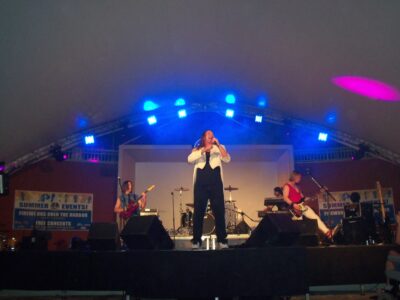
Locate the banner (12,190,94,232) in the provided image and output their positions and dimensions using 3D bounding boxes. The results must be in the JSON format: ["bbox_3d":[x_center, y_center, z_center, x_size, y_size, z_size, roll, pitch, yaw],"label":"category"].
[{"bbox_3d":[-4.561,1.893,12.192,2.320,1.200,0.030,3,-14,-11],"label":"banner"}]

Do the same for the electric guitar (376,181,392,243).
[{"bbox_3d":[3.211,1.070,6.837,0.300,1.060,0.080,-7,-18,7],"label":"electric guitar"}]

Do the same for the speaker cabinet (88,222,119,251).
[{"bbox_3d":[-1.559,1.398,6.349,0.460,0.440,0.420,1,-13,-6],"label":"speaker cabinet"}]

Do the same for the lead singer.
[{"bbox_3d":[0.133,0.548,5.819,0.620,1.740,0.450,0,-12,0],"label":"lead singer"}]

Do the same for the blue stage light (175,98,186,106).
[{"bbox_3d":[-0.478,-1.151,9.623,0.270,0.210,0.200,0,12,0],"label":"blue stage light"}]

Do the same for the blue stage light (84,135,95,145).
[{"bbox_3d":[-2.647,-0.251,9.410,0.240,0.240,0.200,0,12,0],"label":"blue stage light"}]

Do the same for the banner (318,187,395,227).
[{"bbox_3d":[4.501,1.662,11.300,1.950,1.000,0.030,-6,-14,24],"label":"banner"}]

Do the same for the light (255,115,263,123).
[{"bbox_3d":[1.428,-0.769,9.594,0.210,0.210,0.200,0,7,0],"label":"light"}]

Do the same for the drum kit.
[{"bbox_3d":[0.257,1.607,10.615,1.900,1.350,1.500,0,-13,0],"label":"drum kit"}]

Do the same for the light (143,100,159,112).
[{"bbox_3d":[-1.209,-1.051,9.599,0.340,0.270,0.240,0,12,0],"label":"light"}]

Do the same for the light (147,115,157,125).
[{"bbox_3d":[-1.171,-0.732,9.586,0.220,0.220,0.200,0,7,0],"label":"light"}]

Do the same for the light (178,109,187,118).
[{"bbox_3d":[-0.429,-0.894,9.622,0.210,0.210,0.200,0,7,0],"label":"light"}]

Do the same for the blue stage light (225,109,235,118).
[{"bbox_3d":[0.718,-0.888,9.561,0.240,0.240,0.200,0,12,0],"label":"blue stage light"}]

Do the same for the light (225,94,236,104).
[{"bbox_3d":[0.753,-1.247,9.700,0.250,0.240,0.220,0,7,0],"label":"light"}]

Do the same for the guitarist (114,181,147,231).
[{"bbox_3d":[-1.588,1.420,9.109,0.720,1.480,0.500,6,-14,-24],"label":"guitarist"}]

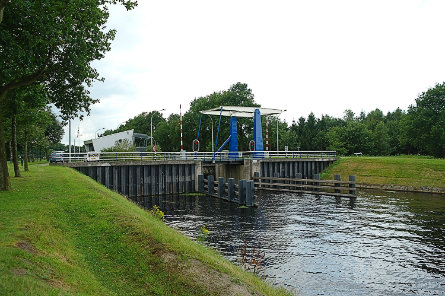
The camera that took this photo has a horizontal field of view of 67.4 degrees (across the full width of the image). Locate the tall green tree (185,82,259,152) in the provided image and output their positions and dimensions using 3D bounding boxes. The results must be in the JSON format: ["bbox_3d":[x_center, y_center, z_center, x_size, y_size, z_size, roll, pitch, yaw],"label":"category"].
[{"bbox_3d":[-0.200,-6.270,73.000,16.000,16.100,13.500,0,0,0],"label":"tall green tree"}]

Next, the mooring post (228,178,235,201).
[{"bbox_3d":[1.000,4.500,36.100,0.600,2.400,0.600,0,0,-24],"label":"mooring post"}]

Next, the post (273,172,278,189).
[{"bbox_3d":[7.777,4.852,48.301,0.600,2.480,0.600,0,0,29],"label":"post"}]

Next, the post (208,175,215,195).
[{"bbox_3d":[-1.360,4.530,40.600,0.600,2.360,0.600,0,0,-24],"label":"post"}]

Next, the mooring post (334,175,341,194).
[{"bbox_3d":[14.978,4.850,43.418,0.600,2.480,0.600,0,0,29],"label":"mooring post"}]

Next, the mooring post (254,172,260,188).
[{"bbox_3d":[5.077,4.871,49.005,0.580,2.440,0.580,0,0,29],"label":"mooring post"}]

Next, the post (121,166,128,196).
[{"bbox_3d":[-12.120,4.147,41.288,0.750,3.870,0.420,0,0,-26],"label":"post"}]

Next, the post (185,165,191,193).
[{"bbox_3d":[-4.490,3.940,42.800,0.720,3.500,0.550,0,0,-22],"label":"post"}]

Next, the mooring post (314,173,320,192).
[{"bbox_3d":[11.730,4.540,41.300,0.620,2.340,0.620,0,0,33],"label":"mooring post"}]

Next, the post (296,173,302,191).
[{"bbox_3d":[9.830,4.550,42.700,0.620,2.340,0.620,0,0,33],"label":"post"}]

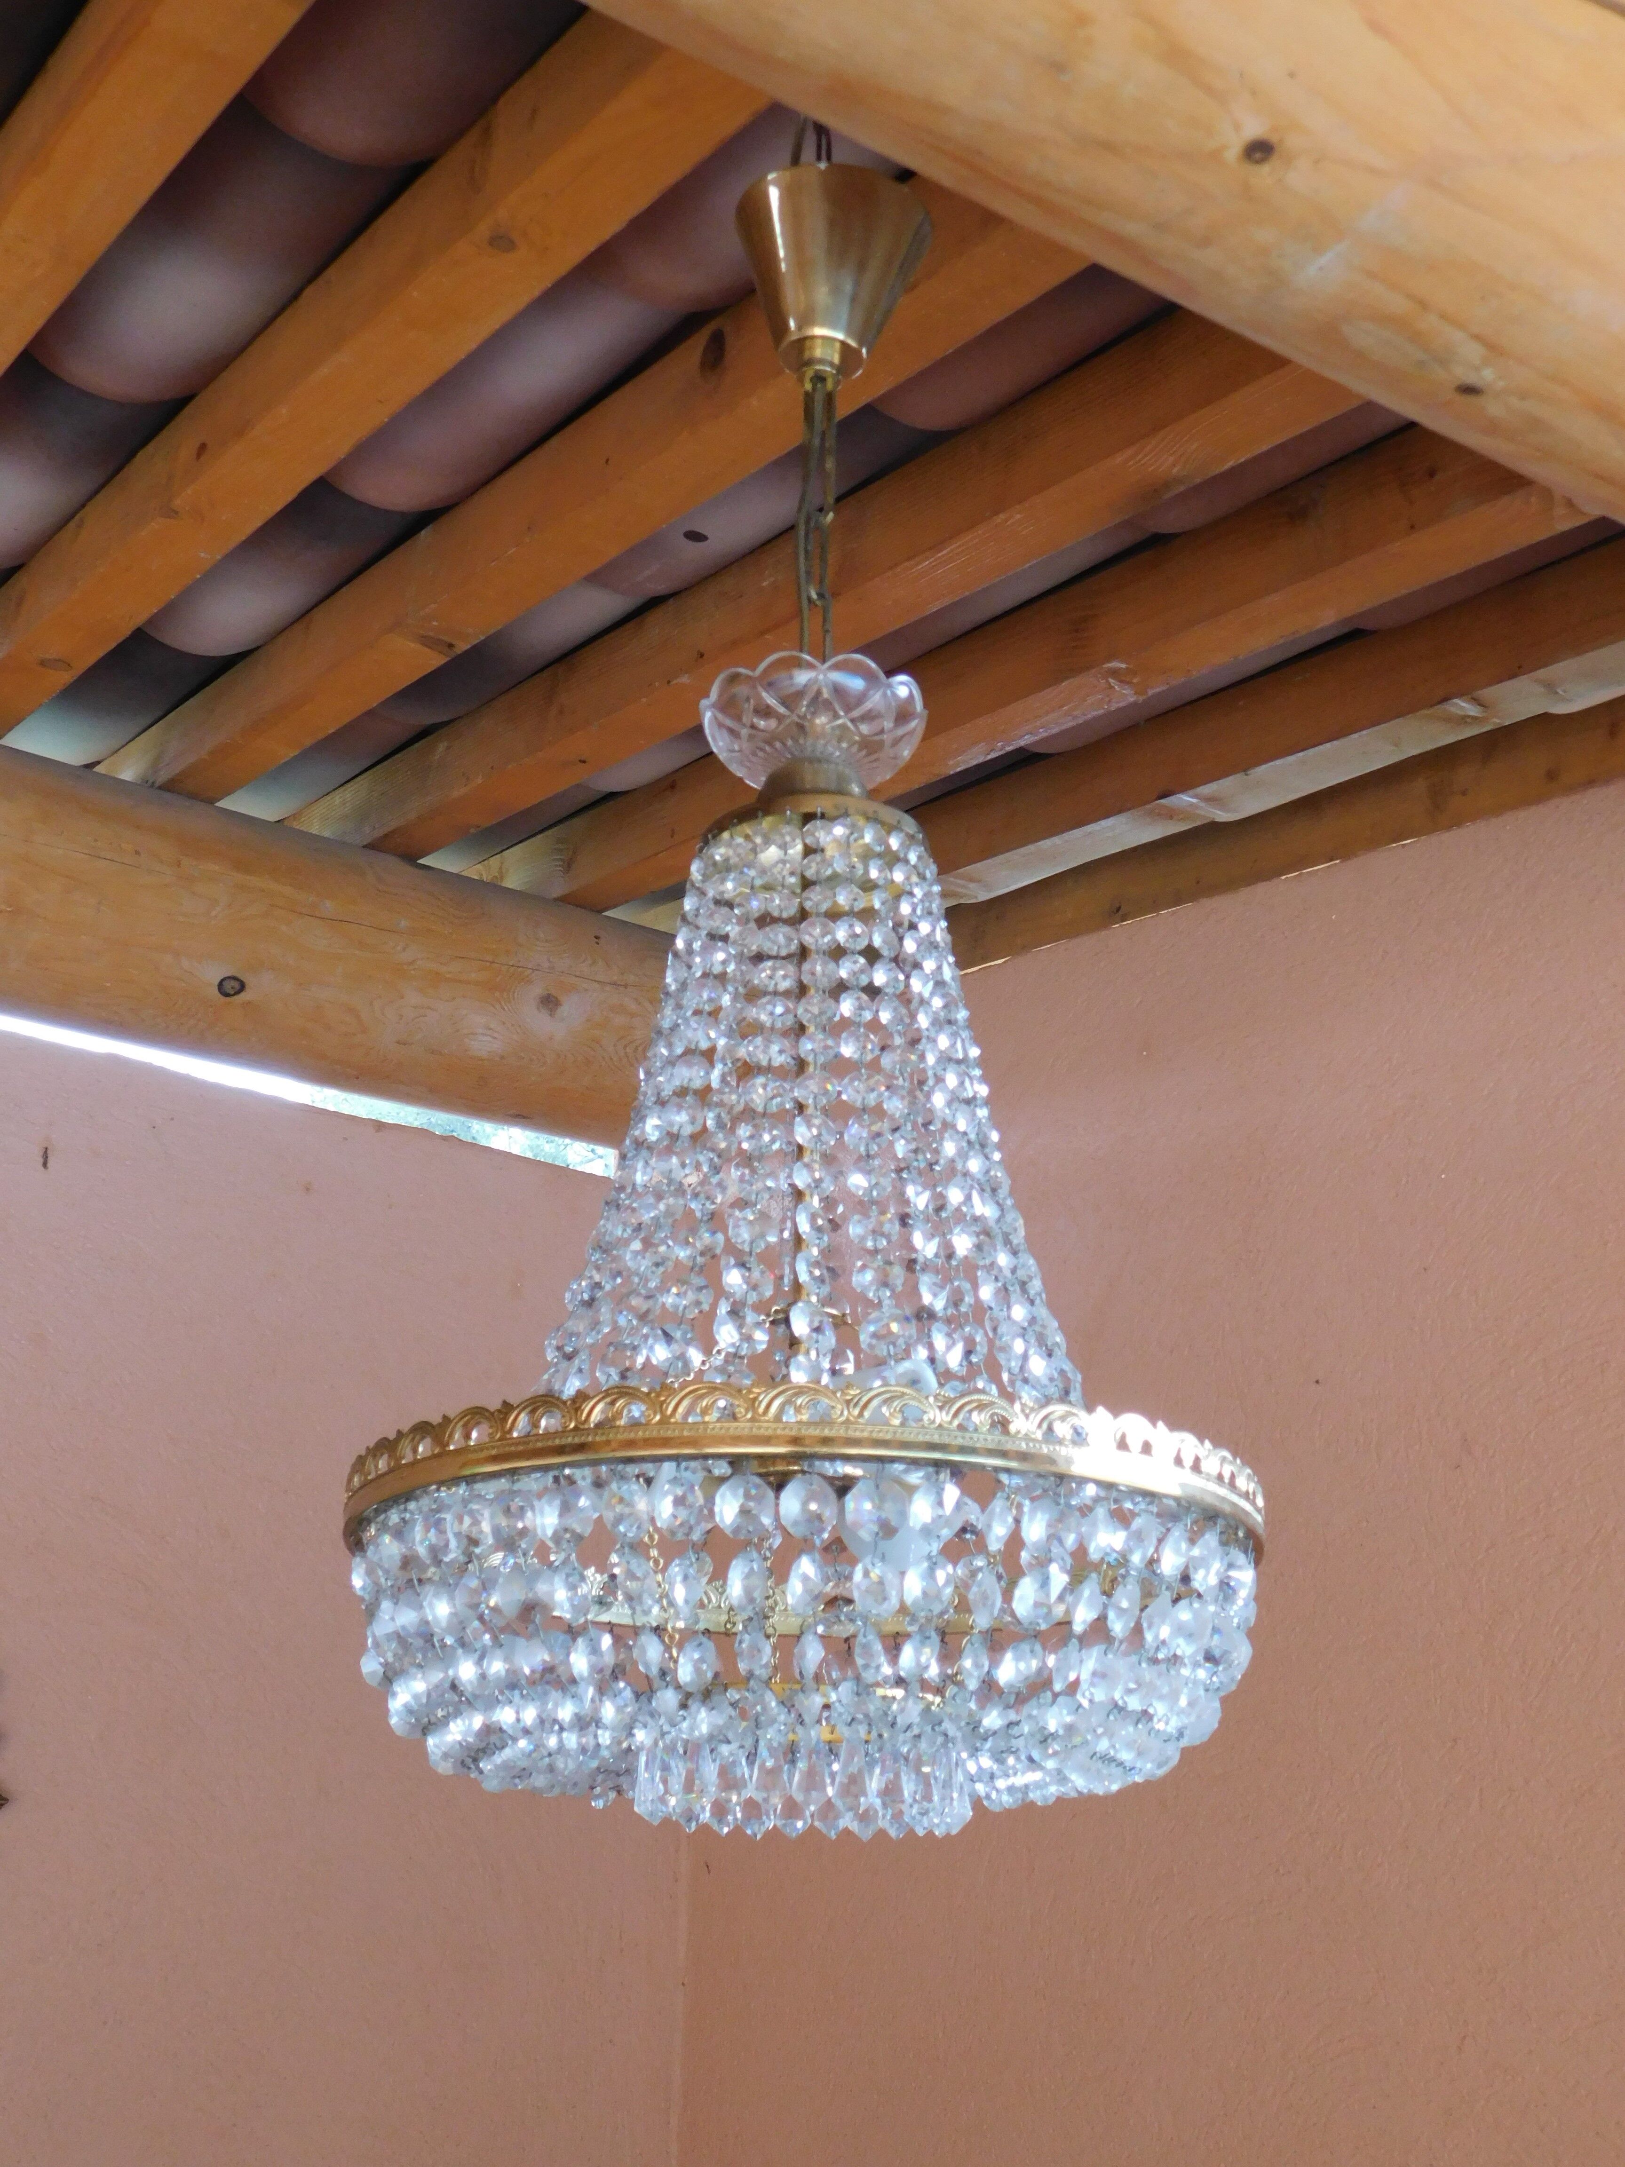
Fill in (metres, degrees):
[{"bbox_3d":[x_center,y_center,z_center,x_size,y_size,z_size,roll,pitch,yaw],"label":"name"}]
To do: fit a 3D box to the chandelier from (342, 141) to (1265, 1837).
[{"bbox_3d":[0.003,-0.098,1.391,0.457,0.979,0.457,1,-22,0],"label":"chandelier"}]

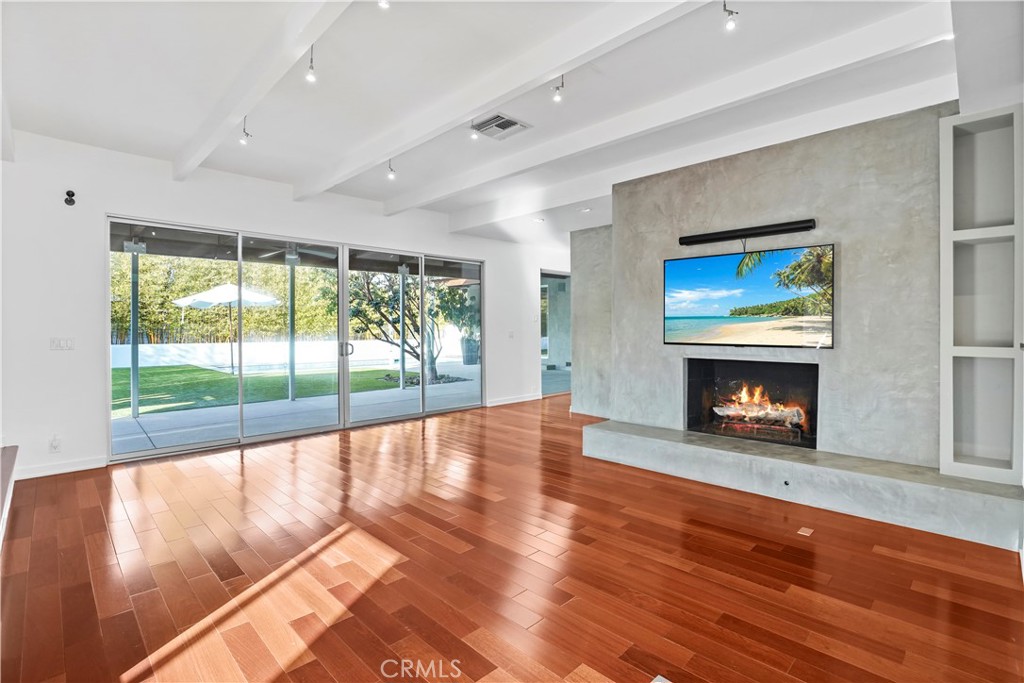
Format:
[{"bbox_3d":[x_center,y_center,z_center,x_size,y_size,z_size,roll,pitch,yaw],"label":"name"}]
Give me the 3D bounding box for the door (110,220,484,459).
[{"bbox_3d":[-2.205,-0.054,6.114,4.836,2.368,0.130,-1,1,-45],"label":"door"}]

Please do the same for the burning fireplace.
[{"bbox_3d":[2.239,0.525,4.230,1.078,0.708,0.420,1,1,43],"label":"burning fireplace"}]

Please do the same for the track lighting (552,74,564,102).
[{"bbox_3d":[0.288,-1.567,2.819,0.070,0.168,0.070,0,1,-6],"label":"track lighting"}]

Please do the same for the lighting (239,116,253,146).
[{"bbox_3d":[-1.970,-1.556,3.364,0.085,0.212,0.085,1,1,30],"label":"lighting"}]

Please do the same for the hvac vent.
[{"bbox_3d":[-0.099,-1.844,3.912,0.390,0.040,0.390,1,1,43],"label":"hvac vent"}]

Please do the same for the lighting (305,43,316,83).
[{"bbox_3d":[-1.110,-1.541,2.513,0.070,0.210,0.070,0,1,24],"label":"lighting"}]

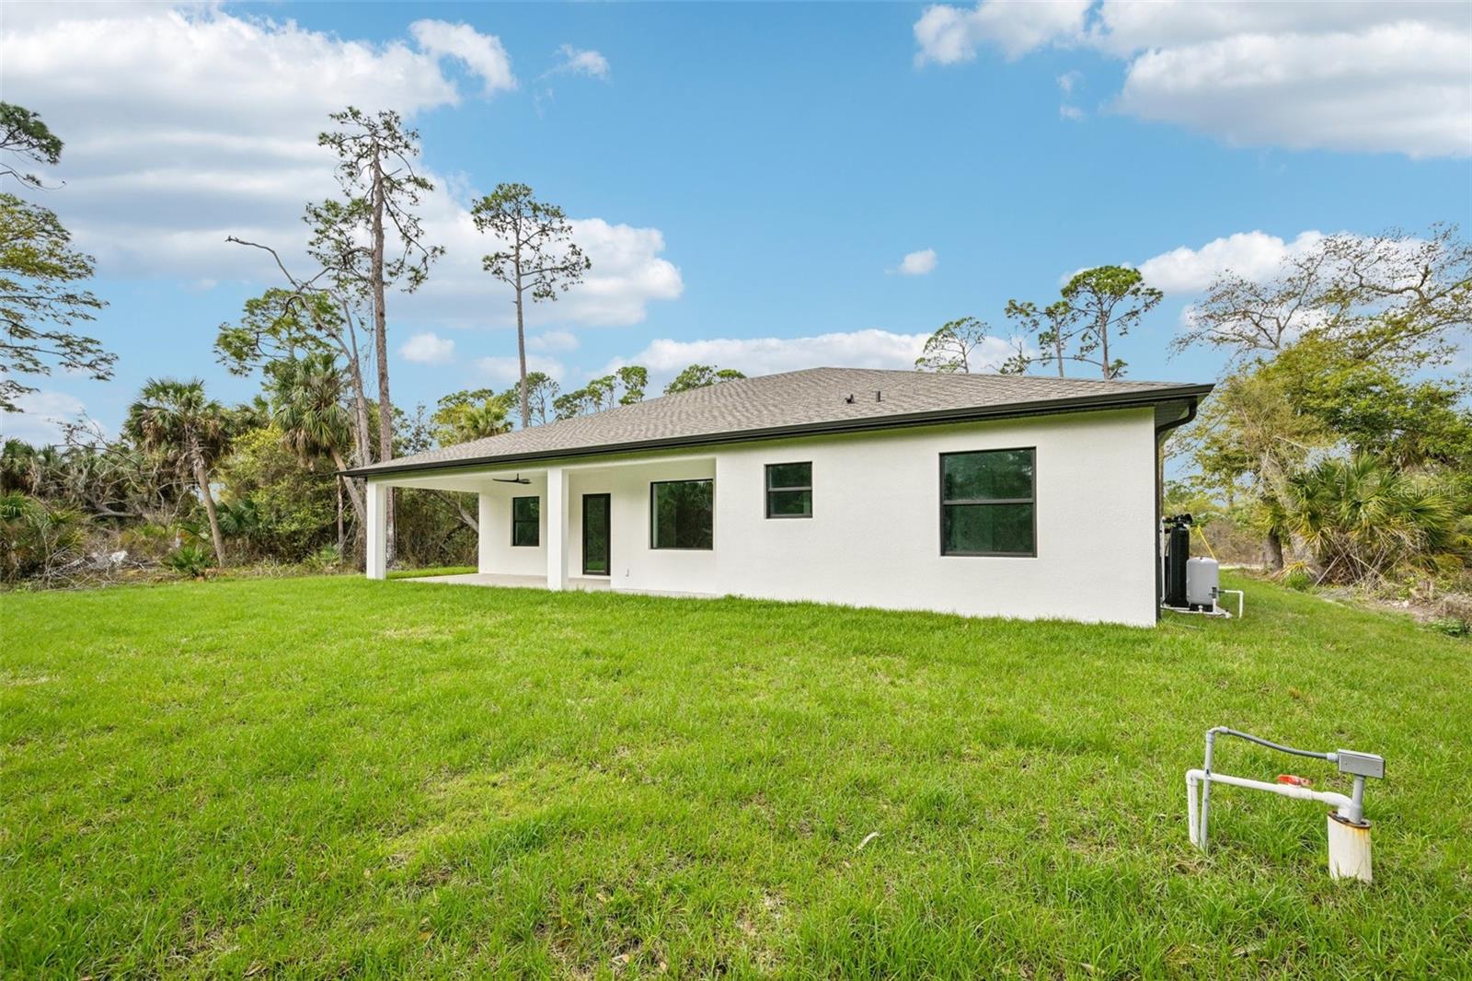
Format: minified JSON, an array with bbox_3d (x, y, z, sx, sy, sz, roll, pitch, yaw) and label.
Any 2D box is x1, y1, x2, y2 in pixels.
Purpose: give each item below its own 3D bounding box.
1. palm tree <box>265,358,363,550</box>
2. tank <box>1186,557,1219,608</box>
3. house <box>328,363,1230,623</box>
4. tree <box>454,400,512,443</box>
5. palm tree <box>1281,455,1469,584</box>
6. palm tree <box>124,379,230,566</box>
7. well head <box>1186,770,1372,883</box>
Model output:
[{"bbox_3d":[-16.027,-1.237,22.000,3.500,8.100,3.500,3,-5,-35],"label":"palm tree"},{"bbox_3d":[7.384,1.472,9.050,0.400,0.830,0.400,-3,-5,39],"label":"tank"},{"bbox_3d":[1.020,-0.470,18.640,19.500,6.500,16.000,-2,-4,28],"label":"house"},{"bbox_3d":[-12.822,-0.408,29.000,3.500,8.300,3.500,2,-4,-26],"label":"tree"},{"bbox_3d":[17.862,0.819,16.000,3.700,3.650,3.900,3,-5,-42],"label":"palm tree"},{"bbox_3d":[-23.416,-0.771,24.000,3.600,7.900,3.600,-4,-5,45],"label":"palm tree"},{"bbox_3d":[2.245,1.390,2.390,0.540,0.345,0.130,-2,-4,32],"label":"well head"}]

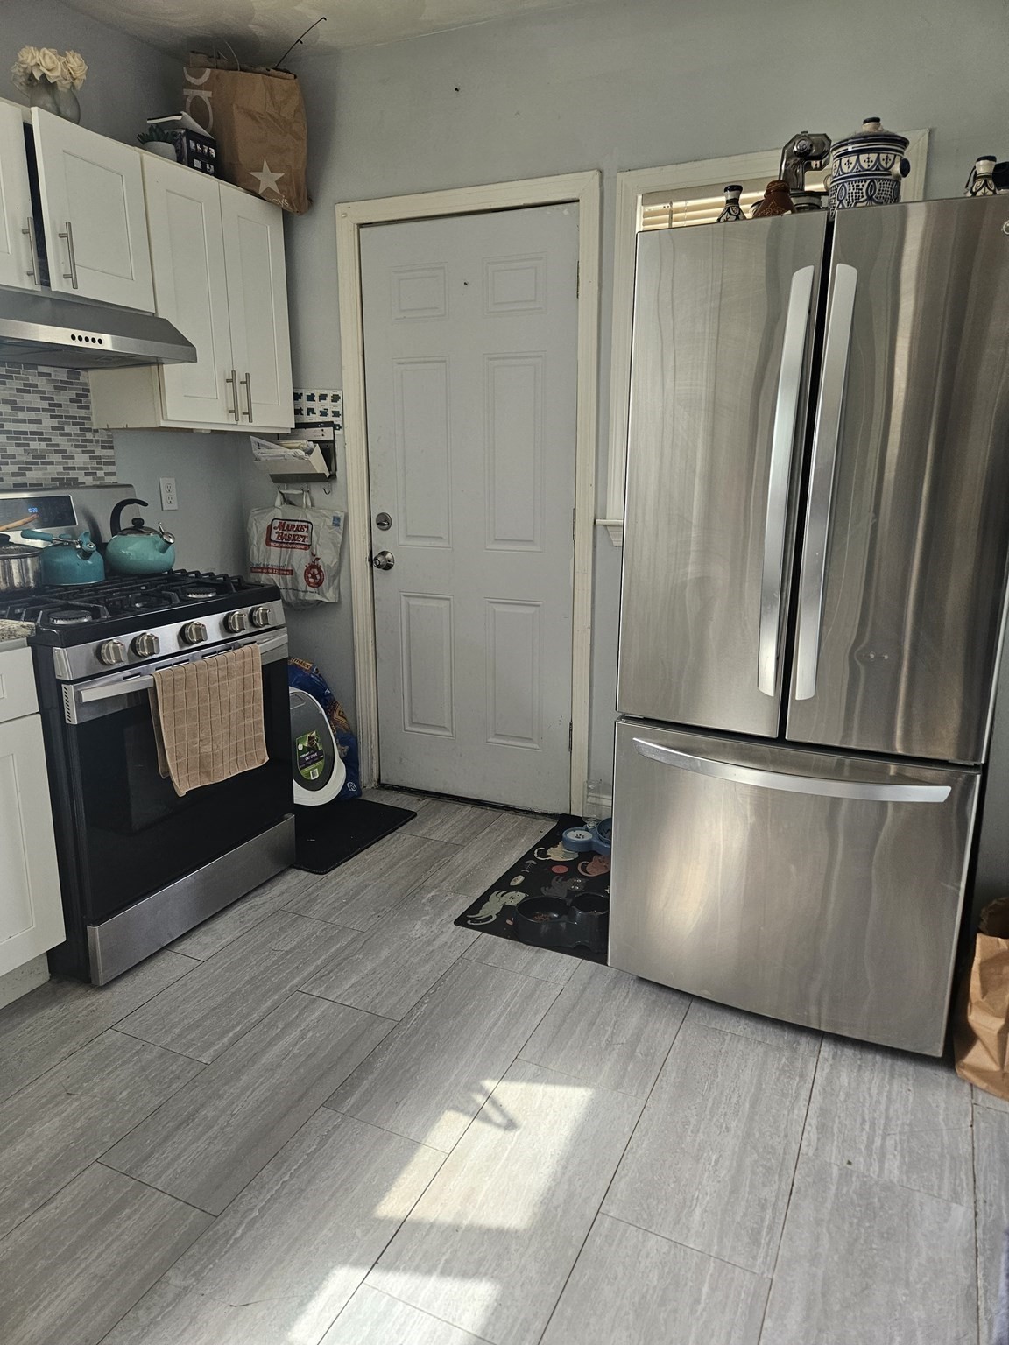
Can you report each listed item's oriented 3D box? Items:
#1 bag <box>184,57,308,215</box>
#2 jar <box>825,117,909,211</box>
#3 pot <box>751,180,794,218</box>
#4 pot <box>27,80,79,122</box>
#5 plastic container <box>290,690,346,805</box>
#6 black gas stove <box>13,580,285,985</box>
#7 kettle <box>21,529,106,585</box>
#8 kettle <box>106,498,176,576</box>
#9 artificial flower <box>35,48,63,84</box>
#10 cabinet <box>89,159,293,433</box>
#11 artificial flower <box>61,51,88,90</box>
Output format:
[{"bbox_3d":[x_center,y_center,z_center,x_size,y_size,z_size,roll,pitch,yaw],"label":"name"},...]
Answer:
[{"bbox_3d":[-0.876,-1.810,3.030,0.340,0.440,0.180,-5,15,-20],"label":"bag"},{"bbox_3d":[0.731,-1.002,1.798,0.180,0.210,0.160,11,18,38],"label":"jar"},{"bbox_3d":[0.556,-0.961,1.847,0.102,0.107,0.102,6,15,24],"label":"pot"},{"bbox_3d":[-1.230,-1.536,2.452,0.140,0.165,0.140,0,14,0],"label":"pot"},{"bbox_3d":[-0.855,0.266,3.364,0.320,0.465,0.360,10,17,35],"label":"plastic container"},{"bbox_3d":[-1.142,0.207,2.612,0.695,0.950,0.765,6,15,24],"label":"black gas stove"},{"bbox_3d":[-1.235,-0.325,2.537,0.225,0.150,0.205,10,17,36],"label":"kettle"},{"bbox_3d":[-1.128,-0.415,2.750,0.215,0.220,0.200,6,15,21],"label":"kettle"},{"bbox_3d":[-1.211,-1.613,2.378,0.077,0.090,0.075,-7,16,-27],"label":"artificial flower"},{"bbox_3d":[-1.052,-1.198,2.973,0.325,0.755,0.620,6,15,24],"label":"cabinet"},{"bbox_3d":[-1.187,-1.664,2.468,0.075,0.095,0.075,-11,18,-37],"label":"artificial flower"}]

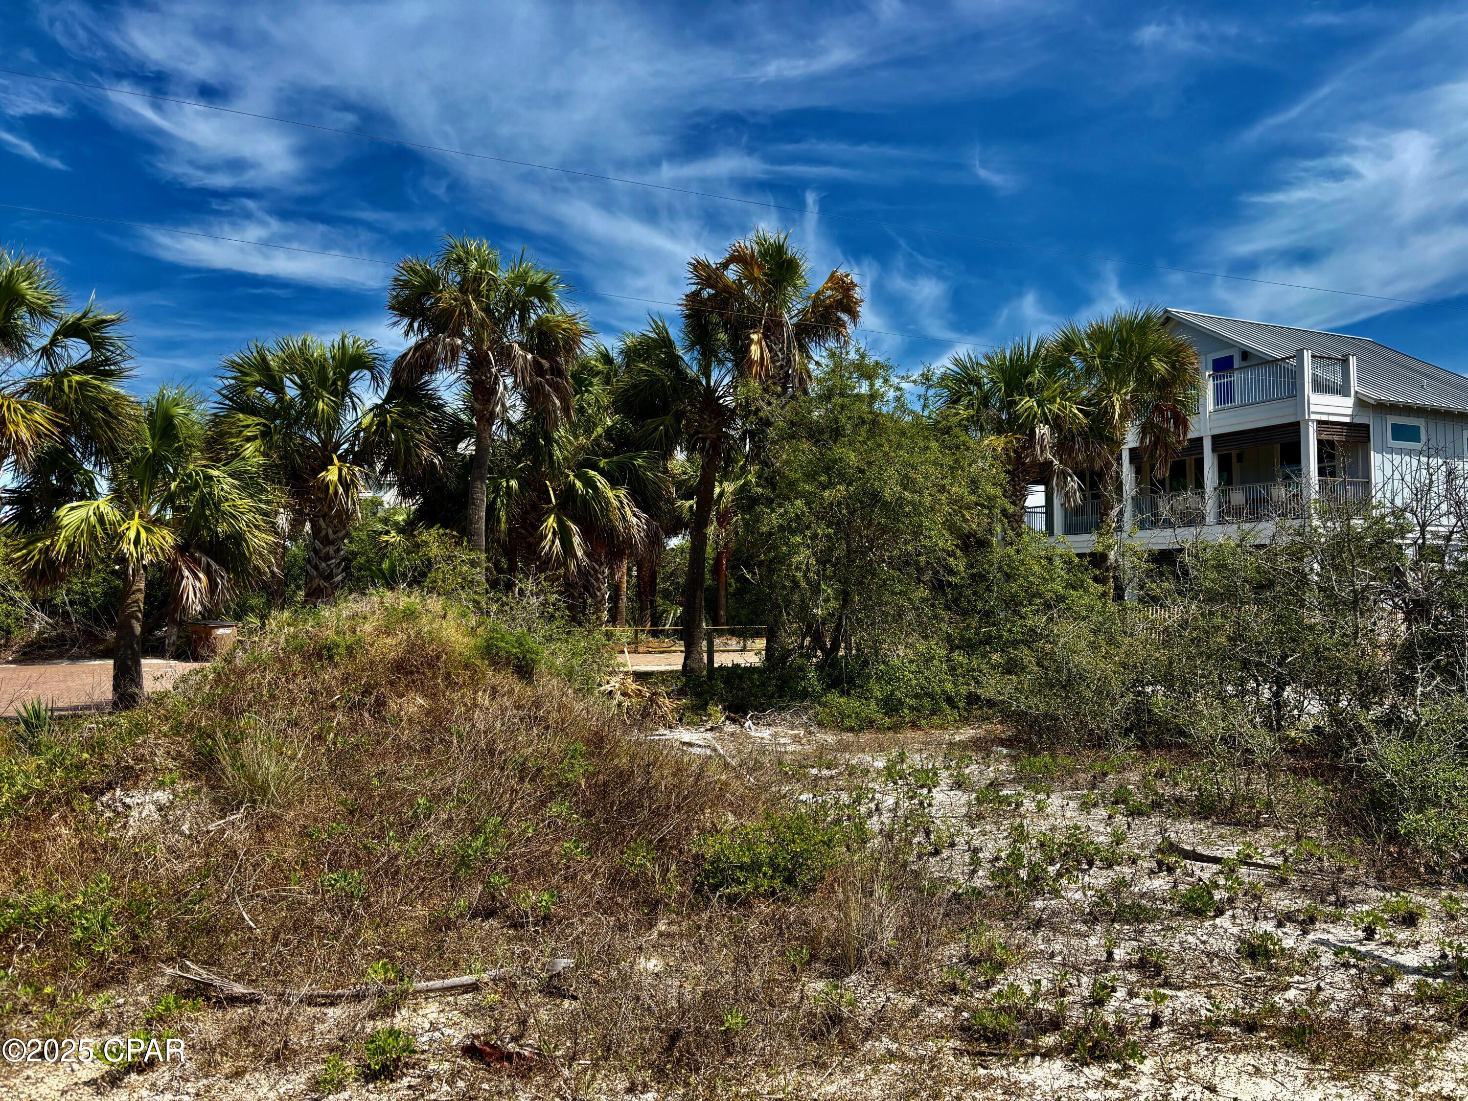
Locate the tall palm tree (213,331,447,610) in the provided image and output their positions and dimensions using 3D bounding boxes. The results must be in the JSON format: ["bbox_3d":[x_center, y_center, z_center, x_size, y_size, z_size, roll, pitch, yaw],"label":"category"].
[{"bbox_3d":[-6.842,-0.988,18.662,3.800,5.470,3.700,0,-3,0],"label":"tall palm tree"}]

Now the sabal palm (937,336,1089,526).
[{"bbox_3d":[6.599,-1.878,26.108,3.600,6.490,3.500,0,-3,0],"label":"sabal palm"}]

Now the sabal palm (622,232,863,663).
[{"bbox_3d":[0.191,-2.055,22.913,4.700,9.240,4.000,0,-3,0],"label":"sabal palm"}]

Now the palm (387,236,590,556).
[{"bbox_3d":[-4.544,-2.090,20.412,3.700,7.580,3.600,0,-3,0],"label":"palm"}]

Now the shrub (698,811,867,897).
[{"bbox_3d":[0.239,1.672,6.132,0.950,0.440,0.800,0,-3,0],"label":"shrub"}]

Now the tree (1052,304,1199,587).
[{"bbox_3d":[9.618,-2.029,27.116,3.600,8.130,3.500,0,-3,0],"label":"tree"}]

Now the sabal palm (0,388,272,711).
[{"bbox_3d":[-9.161,-0.060,17.019,4.050,4.930,3.900,0,-3,0],"label":"sabal palm"}]

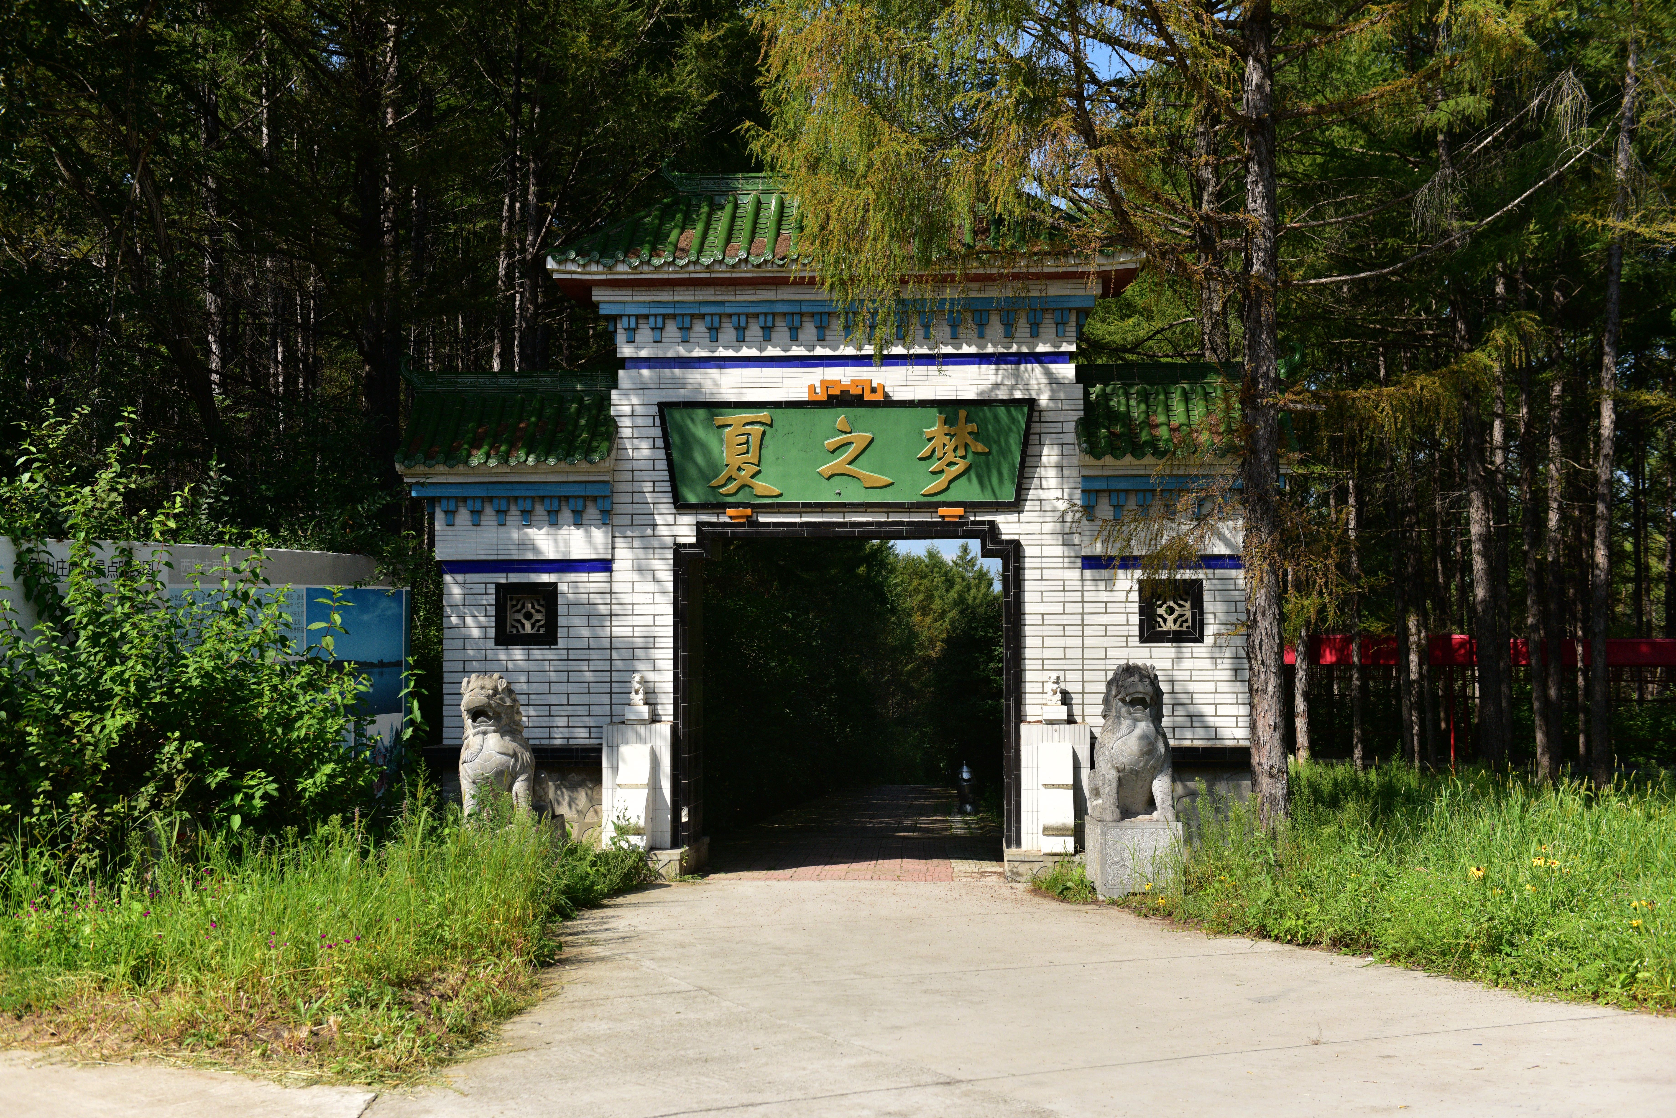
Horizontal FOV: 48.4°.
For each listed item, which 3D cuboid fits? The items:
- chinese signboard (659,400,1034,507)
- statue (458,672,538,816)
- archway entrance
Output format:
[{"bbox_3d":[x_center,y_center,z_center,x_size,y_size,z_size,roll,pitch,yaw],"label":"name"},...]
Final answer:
[{"bbox_3d":[0.082,-0.988,17.594,3.535,1.008,0.120,0,8,5],"label":"chinese signboard"},{"bbox_3d":[-2.958,1.681,16.600,0.670,1.340,0.780,0,-1,11],"label":"statue"},{"bbox_3d":[0.120,1.317,18.218,3.356,3.312,1.000,0,-3,5],"label":"archway entrance"}]

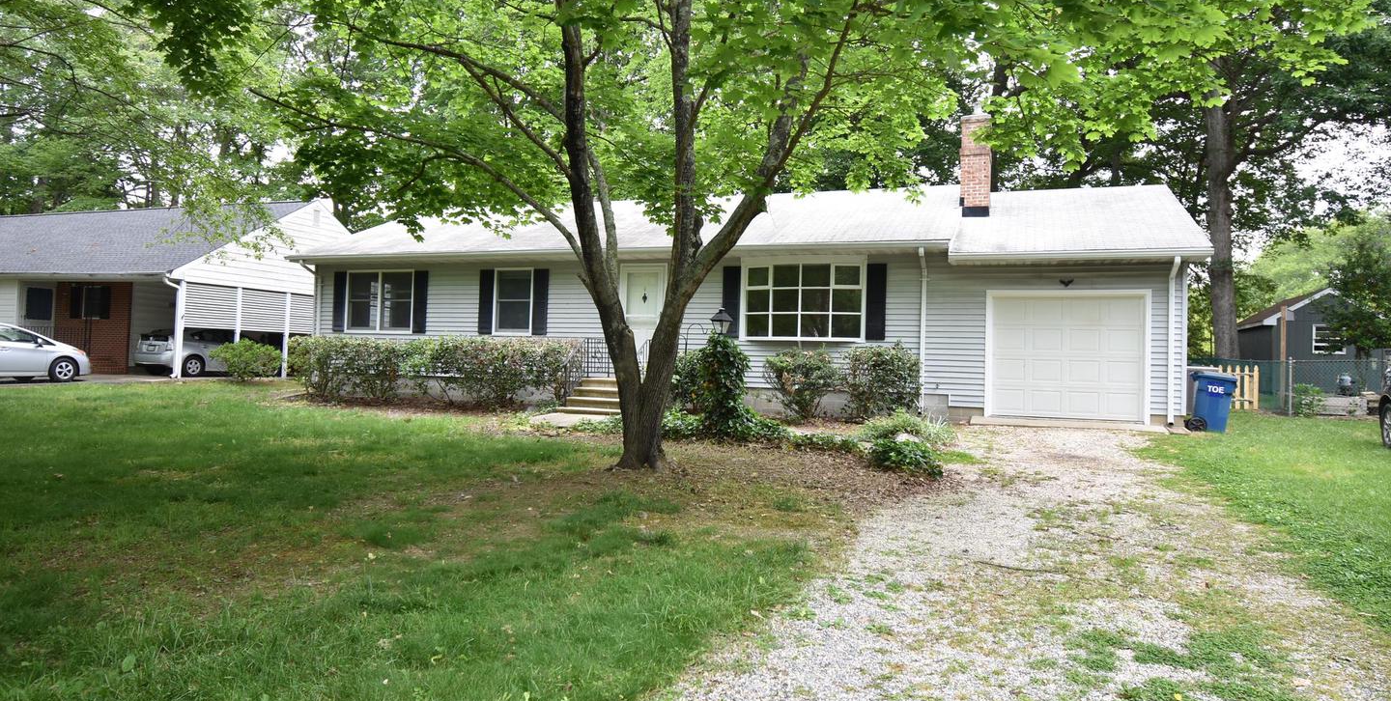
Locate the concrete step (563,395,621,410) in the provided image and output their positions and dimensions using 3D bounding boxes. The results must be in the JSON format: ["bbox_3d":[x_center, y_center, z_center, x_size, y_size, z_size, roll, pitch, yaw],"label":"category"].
[{"bbox_3d":[-1.674,0.985,14.850,1.427,0.181,0.301,1,-2,20],"label":"concrete step"}]

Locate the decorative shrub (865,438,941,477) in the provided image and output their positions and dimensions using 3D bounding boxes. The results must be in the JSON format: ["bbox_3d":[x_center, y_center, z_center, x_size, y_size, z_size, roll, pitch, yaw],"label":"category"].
[{"bbox_3d":[2.228,1.118,8.643,0.764,0.332,0.663,1,-2,20],"label":"decorative shrub"}]

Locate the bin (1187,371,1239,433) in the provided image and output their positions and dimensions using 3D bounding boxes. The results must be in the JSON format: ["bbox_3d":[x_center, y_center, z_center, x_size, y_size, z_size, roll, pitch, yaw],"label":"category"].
[{"bbox_3d":[8.600,0.866,13.528,0.714,1.005,0.623,1,-2,20],"label":"bin"}]

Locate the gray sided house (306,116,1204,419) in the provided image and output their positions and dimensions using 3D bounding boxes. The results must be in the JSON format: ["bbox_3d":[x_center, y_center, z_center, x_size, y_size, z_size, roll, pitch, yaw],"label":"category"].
[{"bbox_3d":[0.639,-1.575,19.967,18.894,5.829,9.045,1,-2,20],"label":"gray sided house"}]

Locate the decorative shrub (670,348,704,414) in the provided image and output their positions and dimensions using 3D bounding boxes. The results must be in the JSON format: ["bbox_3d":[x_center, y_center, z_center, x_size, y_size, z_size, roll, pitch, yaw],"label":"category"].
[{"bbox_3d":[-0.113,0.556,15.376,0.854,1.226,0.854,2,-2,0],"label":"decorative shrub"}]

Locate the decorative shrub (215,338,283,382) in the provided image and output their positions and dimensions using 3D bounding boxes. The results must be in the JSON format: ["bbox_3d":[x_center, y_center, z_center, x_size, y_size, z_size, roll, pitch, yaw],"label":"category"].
[{"bbox_3d":[-12.433,0.258,22.612,1.658,1.226,1.407,1,-2,20],"label":"decorative shrub"}]

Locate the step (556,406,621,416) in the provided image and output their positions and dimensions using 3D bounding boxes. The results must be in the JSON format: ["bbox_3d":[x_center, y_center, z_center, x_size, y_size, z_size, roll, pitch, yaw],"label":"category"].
[{"bbox_3d":[-1.798,1.092,14.547,1.477,0.111,0.342,1,-2,20],"label":"step"}]

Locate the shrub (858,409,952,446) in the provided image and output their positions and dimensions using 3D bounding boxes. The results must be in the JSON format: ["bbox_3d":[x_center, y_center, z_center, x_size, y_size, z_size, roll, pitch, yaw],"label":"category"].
[{"bbox_3d":[2.917,1.071,11.256,1.306,0.432,0.904,1,-2,20],"label":"shrub"}]

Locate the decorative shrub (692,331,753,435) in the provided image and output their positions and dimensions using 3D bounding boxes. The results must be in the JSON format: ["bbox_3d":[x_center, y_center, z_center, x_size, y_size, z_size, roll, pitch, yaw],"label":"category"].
[{"bbox_3d":[0.376,0.484,11.457,0.744,1.437,0.724,2,-2,0],"label":"decorative shrub"}]

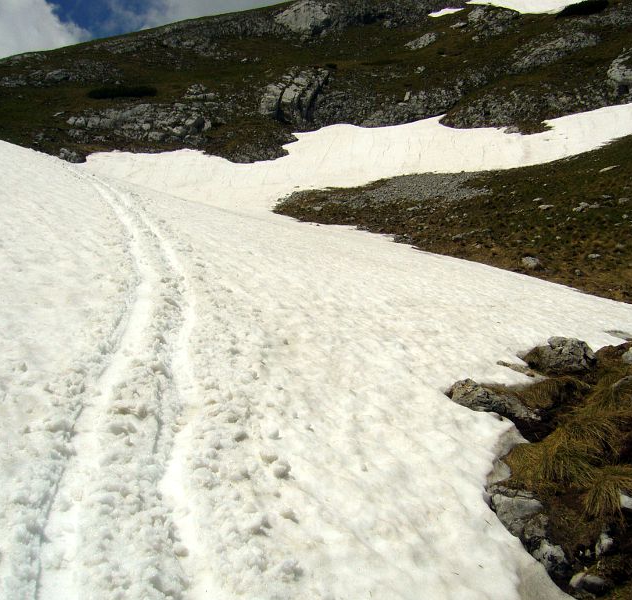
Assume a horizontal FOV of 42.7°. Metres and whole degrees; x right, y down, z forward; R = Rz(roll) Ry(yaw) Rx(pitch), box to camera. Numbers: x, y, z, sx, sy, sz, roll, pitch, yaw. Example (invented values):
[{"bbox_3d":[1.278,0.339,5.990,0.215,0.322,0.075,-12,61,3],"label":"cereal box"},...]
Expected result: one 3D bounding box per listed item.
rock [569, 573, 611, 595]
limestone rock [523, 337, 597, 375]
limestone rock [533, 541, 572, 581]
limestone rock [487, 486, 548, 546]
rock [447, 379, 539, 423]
[{"bbox_3d":[1.488,1.542,4.400,0.230,0.120,0.160,2,5,19],"label":"rock"},{"bbox_3d":[3.161,0.720,10.500,0.940,0.470,0.680,2,5,17],"label":"limestone rock"},{"bbox_3d":[1.310,1.449,4.500,0.210,0.200,0.180,2,5,16],"label":"limestone rock"},{"bbox_3d":[1.246,1.338,5.000,0.390,0.340,0.320,1,5,14],"label":"limestone rock"},{"bbox_3d":[1.615,0.919,7.400,0.820,0.380,0.500,1,5,12],"label":"rock"}]

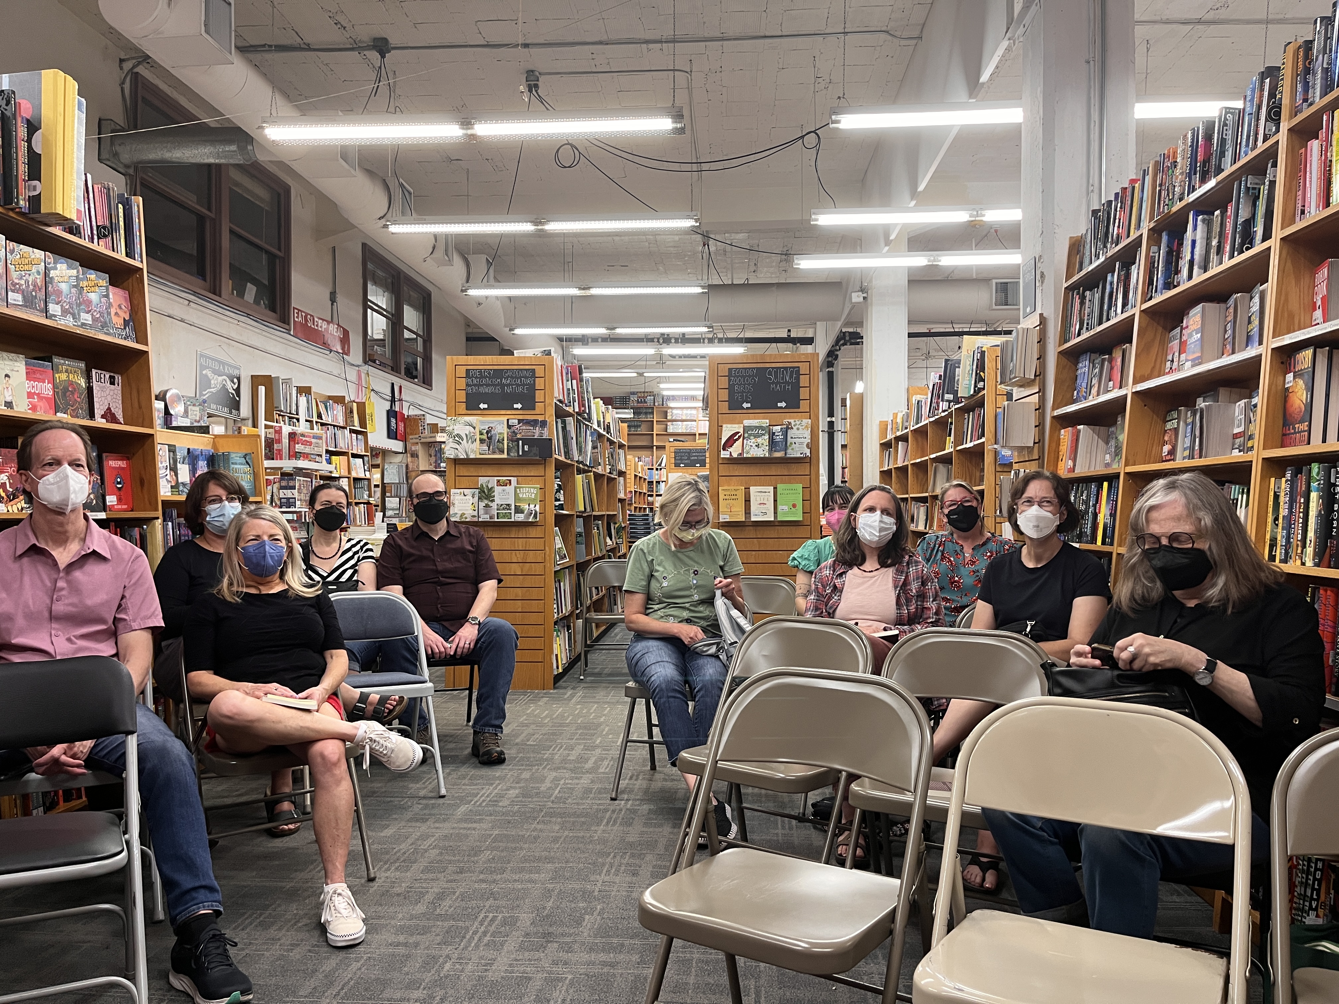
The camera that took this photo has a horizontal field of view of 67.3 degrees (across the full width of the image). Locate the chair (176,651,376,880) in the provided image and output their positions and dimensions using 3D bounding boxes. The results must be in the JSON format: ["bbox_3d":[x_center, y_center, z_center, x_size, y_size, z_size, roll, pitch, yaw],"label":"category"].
[{"bbox_3d":[-1.185,0.752,3.029,0.455,0.755,0.480,0,-1,-38],"label":"chair"}]

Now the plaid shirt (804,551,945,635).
[{"bbox_3d":[0.732,0.441,3.580,0.490,0.540,0.320,0,-1,13],"label":"plaid shirt"}]

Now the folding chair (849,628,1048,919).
[{"bbox_3d":[0.691,0.737,2.500,0.460,0.770,0.500,0,-1,30],"label":"folding chair"}]

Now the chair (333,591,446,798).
[{"bbox_3d":[-1.210,0.755,4.090,0.460,0.790,0.500,0,-1,-28],"label":"chair"}]

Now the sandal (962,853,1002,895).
[{"bbox_3d":[0.960,1.115,3.040,0.100,0.085,0.250,0,-1,27],"label":"sandal"}]

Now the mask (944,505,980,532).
[{"bbox_3d":[1.238,0.069,4.250,0.150,0.120,0.090,-11,-1,16],"label":"mask"}]

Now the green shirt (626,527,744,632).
[{"bbox_3d":[0.060,0.320,3.970,0.460,0.440,0.300,0,0,-5],"label":"green shirt"}]

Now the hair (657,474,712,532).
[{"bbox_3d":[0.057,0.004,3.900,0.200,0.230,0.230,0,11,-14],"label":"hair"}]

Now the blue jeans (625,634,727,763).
[{"bbox_3d":[0.045,0.710,3.800,0.420,0.440,0.700,0,0,3],"label":"blue jeans"}]

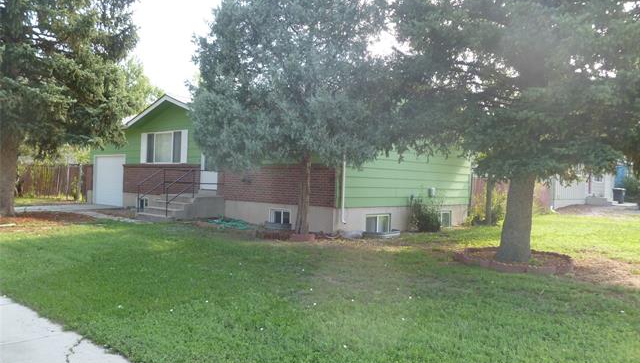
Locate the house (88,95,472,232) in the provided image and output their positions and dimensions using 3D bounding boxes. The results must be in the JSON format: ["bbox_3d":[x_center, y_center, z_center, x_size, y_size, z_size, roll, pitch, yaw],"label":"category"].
[{"bbox_3d":[-2.627,-0.976,21.371,16.102,4.559,8.197,2,0,43],"label":"house"}]

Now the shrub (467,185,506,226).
[{"bbox_3d":[6.180,0.891,19.200,1.450,1.500,1.400,2,0,0],"label":"shrub"}]

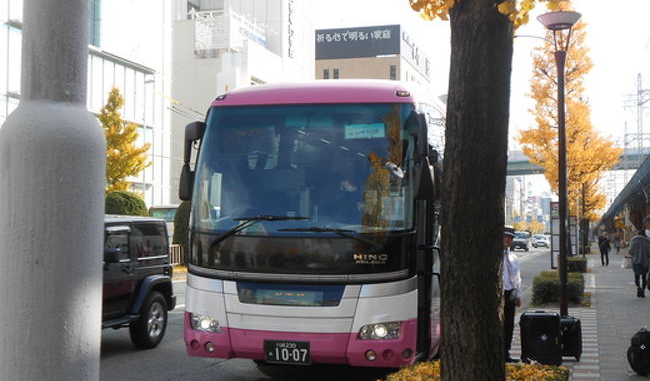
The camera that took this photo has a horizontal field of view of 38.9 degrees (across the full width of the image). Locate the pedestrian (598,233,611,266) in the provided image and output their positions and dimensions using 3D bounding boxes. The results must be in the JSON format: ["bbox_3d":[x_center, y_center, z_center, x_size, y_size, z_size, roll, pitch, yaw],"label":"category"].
[{"bbox_3d":[13.602,2.843,44.716,0.550,1.660,0.360,-1,-3,16],"label":"pedestrian"}]

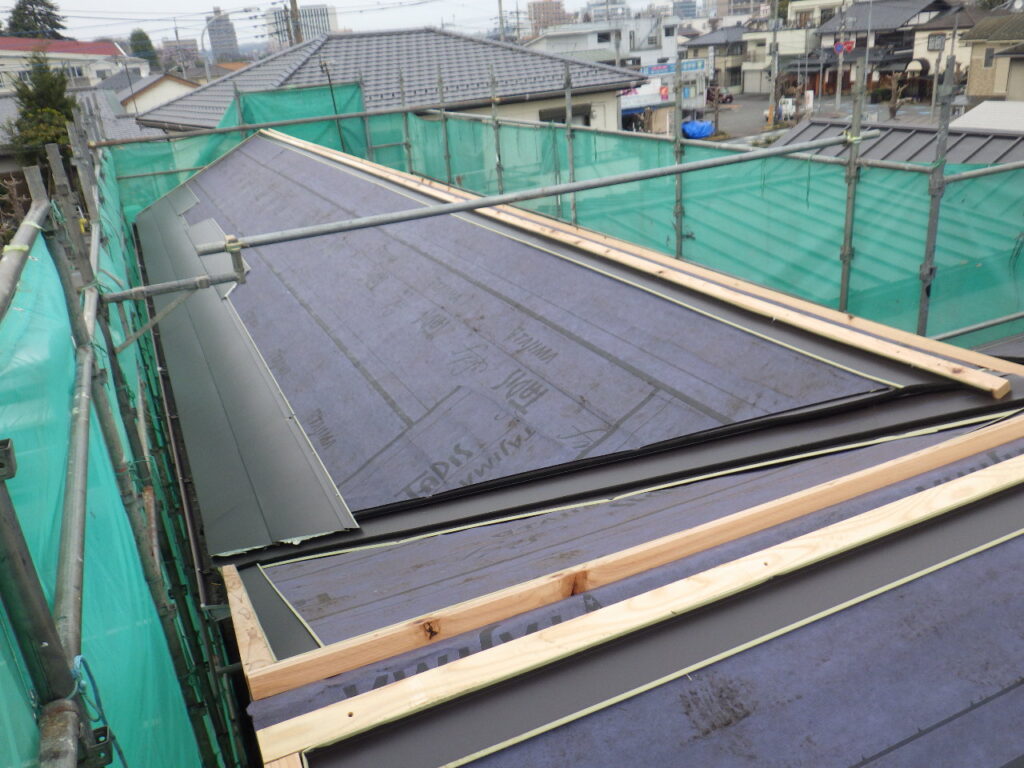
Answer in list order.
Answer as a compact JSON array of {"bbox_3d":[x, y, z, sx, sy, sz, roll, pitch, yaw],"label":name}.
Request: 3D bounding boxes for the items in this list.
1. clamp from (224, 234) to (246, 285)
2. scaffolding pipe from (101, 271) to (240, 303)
[{"bbox_3d":[-1.208,-0.544,3.620,0.060,0.210,0.080,-14,24,-21],"label":"clamp"},{"bbox_3d":[-1.442,-0.408,3.511,0.545,0.052,0.050,-13,24,-21],"label":"scaffolding pipe"}]

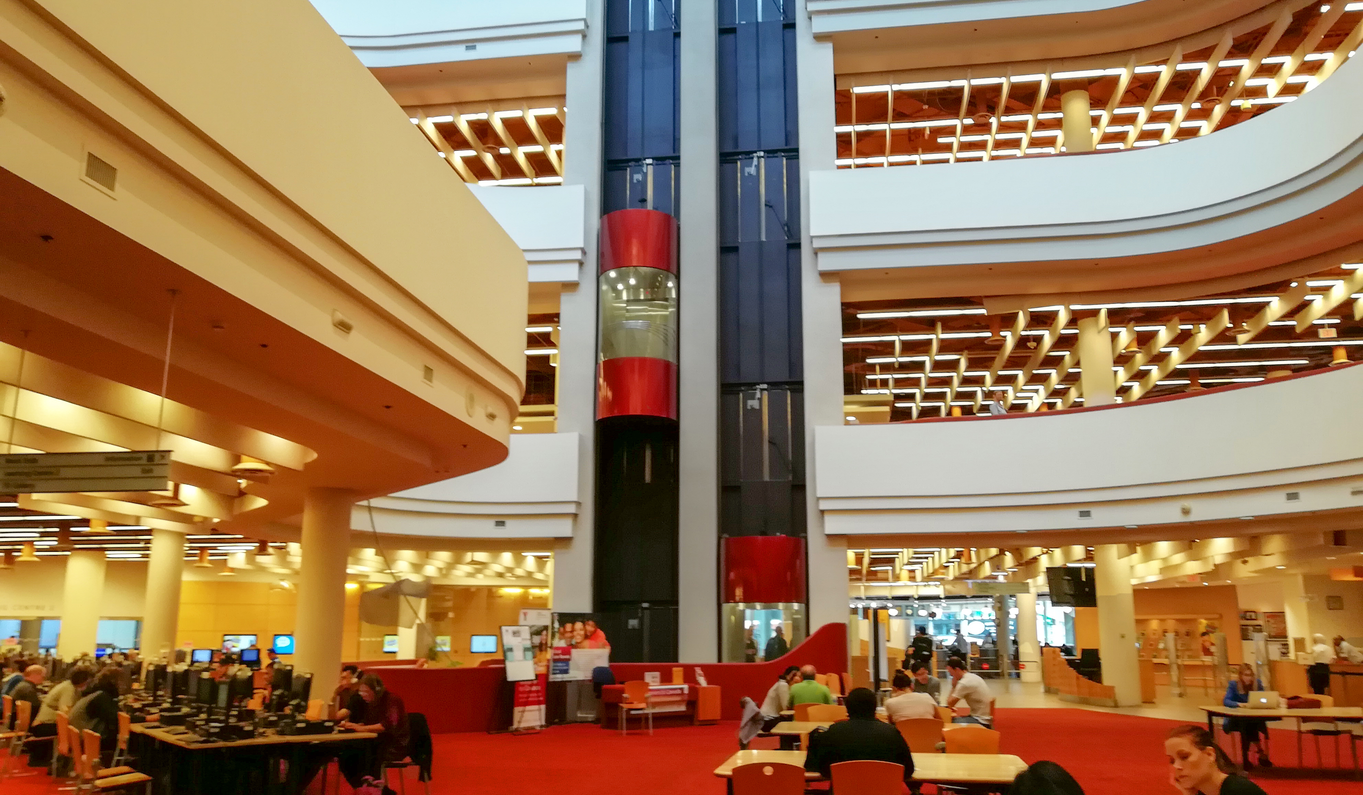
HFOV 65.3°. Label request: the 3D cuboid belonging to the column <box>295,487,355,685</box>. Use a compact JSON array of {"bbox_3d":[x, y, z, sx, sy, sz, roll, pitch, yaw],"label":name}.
[{"bbox_3d":[-5.320,3.238,15.773,0.650,3.680,0.650,0,-12,0],"label":"column"}]

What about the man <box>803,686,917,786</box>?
[{"bbox_3d":[1.205,2.598,7.109,0.640,1.290,0.850,-1,-12,7],"label":"man"}]

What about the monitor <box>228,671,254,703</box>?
[{"bbox_3d":[-4.266,2.811,10.300,0.420,0.370,0.170,-12,-17,43],"label":"monitor"}]

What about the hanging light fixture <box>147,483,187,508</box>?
[{"bbox_3d":[-7.520,1.380,15.569,0.500,0.420,0.500,0,-12,0],"label":"hanging light fixture"}]

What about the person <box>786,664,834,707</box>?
[{"bbox_3d":[1.502,3.731,12.280,0.500,1.250,0.800,-1,-13,7],"label":"person"}]

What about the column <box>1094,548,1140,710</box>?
[{"bbox_3d":[9.640,4.981,23.478,0.750,3.600,0.750,0,-12,0],"label":"column"}]

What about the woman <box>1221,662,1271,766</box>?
[{"bbox_3d":[7.209,4.036,13.547,0.500,1.240,0.700,-1,-13,3],"label":"woman"}]

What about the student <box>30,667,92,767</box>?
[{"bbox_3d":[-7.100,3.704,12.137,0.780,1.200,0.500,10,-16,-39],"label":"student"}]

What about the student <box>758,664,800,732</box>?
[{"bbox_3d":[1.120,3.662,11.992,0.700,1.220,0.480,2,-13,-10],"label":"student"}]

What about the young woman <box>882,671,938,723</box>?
[{"bbox_3d":[2.143,3.203,9.939,0.520,1.250,0.850,-1,-13,7],"label":"young woman"}]

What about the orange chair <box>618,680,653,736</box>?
[{"bbox_3d":[-0.760,5.081,17.416,0.530,0.840,0.570,3,-13,-12],"label":"orange chair"}]

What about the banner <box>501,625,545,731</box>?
[{"bbox_3d":[-2.769,4.804,18.238,0.620,1.770,0.500,8,-15,-33],"label":"banner"}]

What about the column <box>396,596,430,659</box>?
[{"bbox_3d":[-7.587,6.596,30.000,0.820,3.100,0.820,4,-13,-16],"label":"column"}]

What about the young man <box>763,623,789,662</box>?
[{"bbox_3d":[2.002,5.677,22.093,0.520,1.790,0.360,-5,-14,20],"label":"young man"}]

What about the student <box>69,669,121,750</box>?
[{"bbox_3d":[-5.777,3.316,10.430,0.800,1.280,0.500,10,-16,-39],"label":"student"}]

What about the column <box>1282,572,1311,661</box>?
[{"bbox_3d":[16.292,6.297,28.111,0.480,3.300,0.440,-2,-13,8],"label":"column"}]

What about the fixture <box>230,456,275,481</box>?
[{"bbox_3d":[-4.918,0.825,12.200,0.480,0.320,0.480,0,-12,0],"label":"fixture"}]

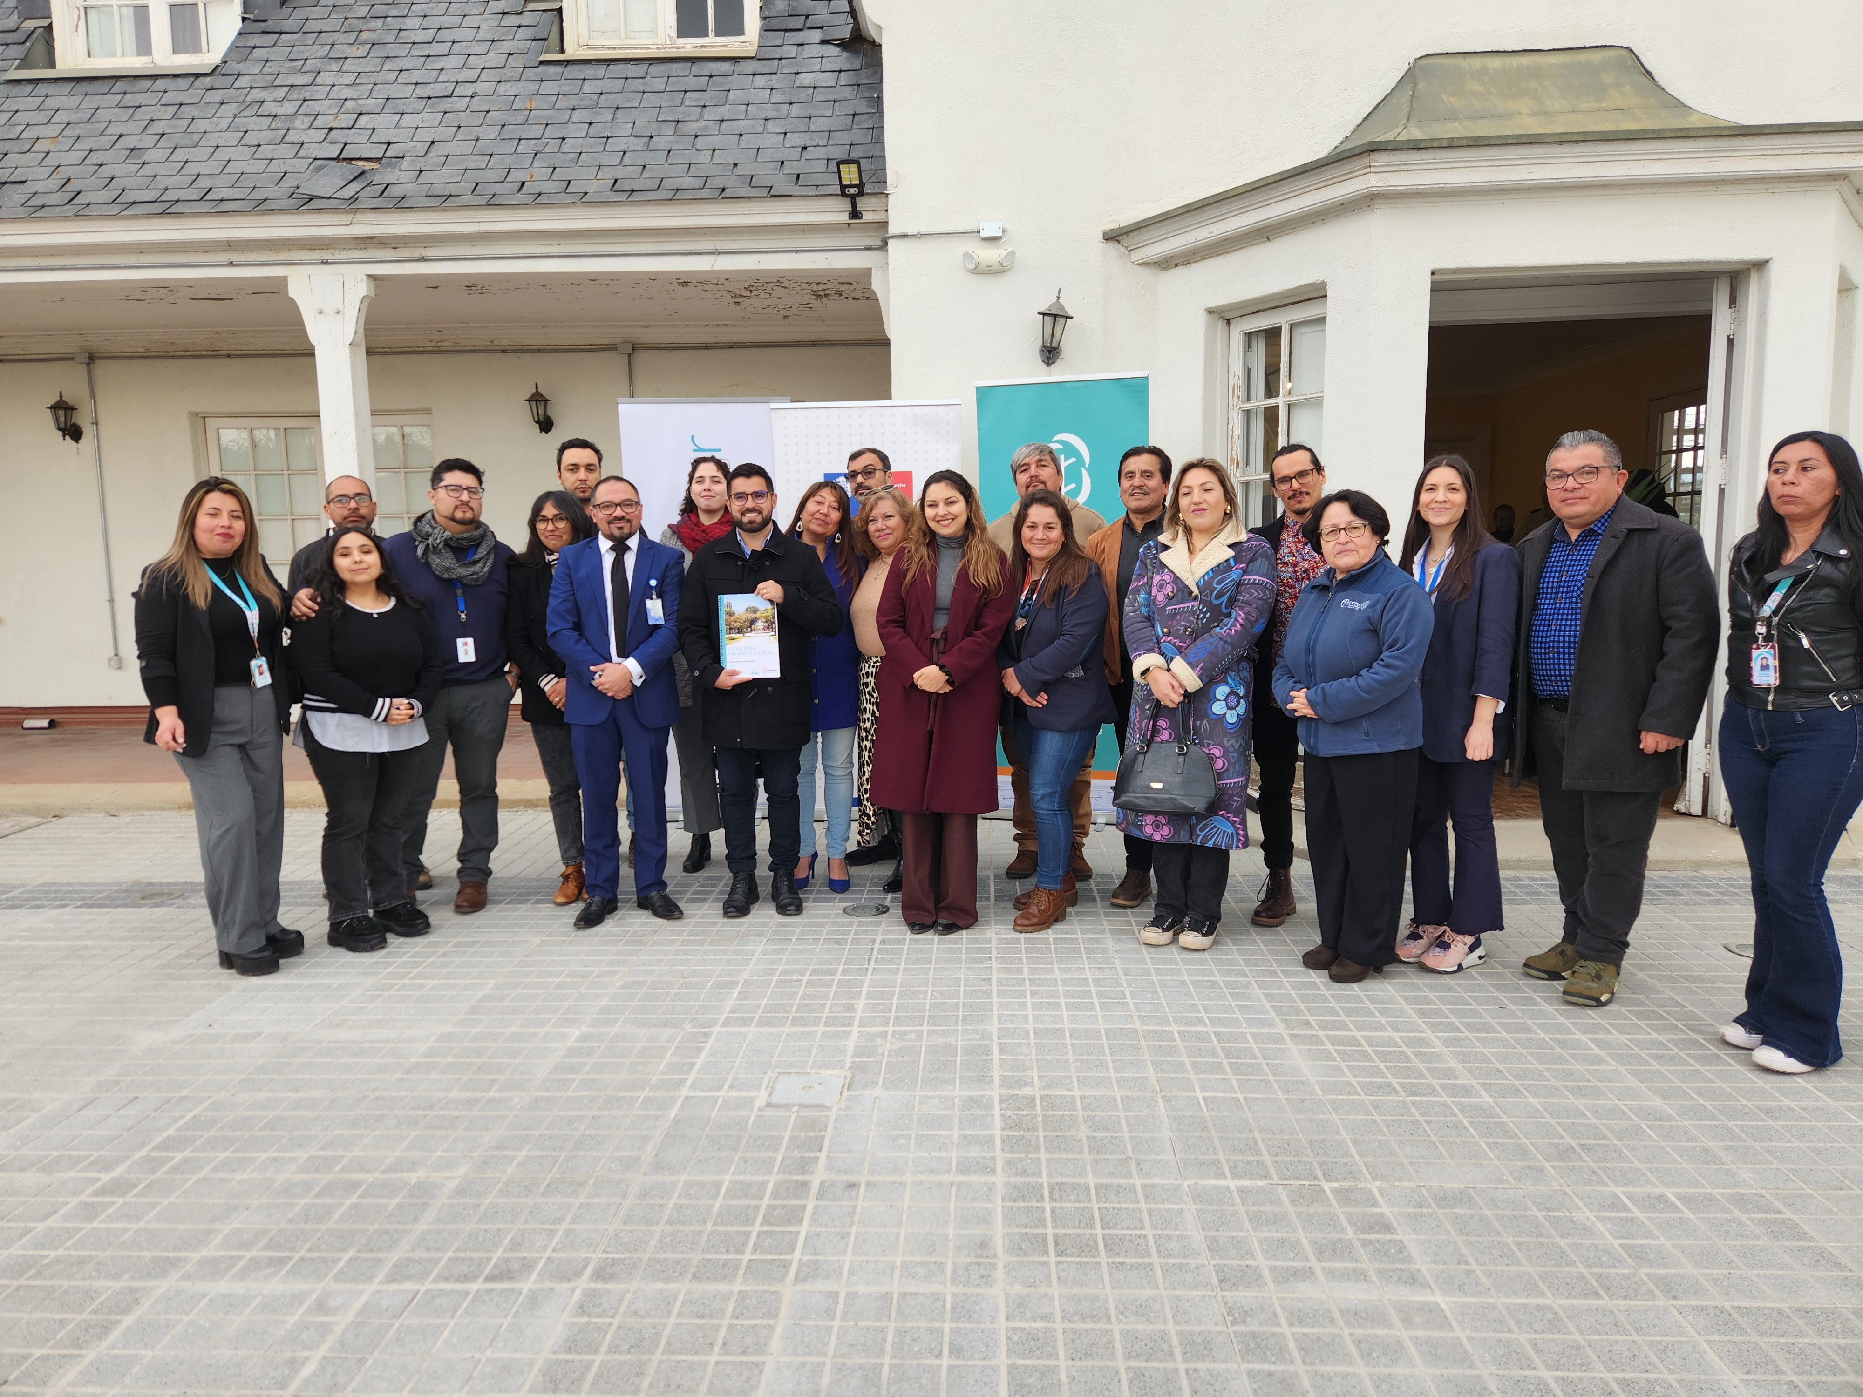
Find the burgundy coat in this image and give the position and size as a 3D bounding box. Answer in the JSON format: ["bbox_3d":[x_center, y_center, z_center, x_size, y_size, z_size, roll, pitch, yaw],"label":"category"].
[{"bbox_3d":[0.044,-0.059,4.415,0.510,0.950,0.330,0,7,8],"label":"burgundy coat"}]

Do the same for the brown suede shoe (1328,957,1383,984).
[{"bbox_3d":[1.340,0.806,3.881,0.250,0.110,0.096,-7,9,-39],"label":"brown suede shoe"}]

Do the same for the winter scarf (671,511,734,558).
[{"bbox_3d":[-0.930,-0.659,5.120,0.300,0.270,0.250,-2,7,-5],"label":"winter scarf"}]

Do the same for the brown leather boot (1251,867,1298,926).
[{"bbox_3d":[1.241,0.683,4.449,0.109,0.200,0.295,4,8,34],"label":"brown leather boot"}]

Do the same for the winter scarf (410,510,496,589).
[{"bbox_3d":[-1.806,-0.563,4.677,0.310,0.284,0.290,-3,7,-17],"label":"winter scarf"}]

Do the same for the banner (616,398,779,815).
[{"bbox_3d":[-1.054,-0.411,5.995,0.835,2.025,0.200,-2,7,-6],"label":"banner"}]

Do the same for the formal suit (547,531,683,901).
[{"bbox_3d":[-1.175,0.075,4.617,0.500,1.380,0.300,-2,7,-5],"label":"formal suit"}]

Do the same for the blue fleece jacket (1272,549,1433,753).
[{"bbox_3d":[1.349,-0.148,3.950,0.520,0.662,0.360,5,9,38],"label":"blue fleece jacket"}]

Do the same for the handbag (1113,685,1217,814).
[{"bbox_3d":[0.761,0.166,4.030,0.325,0.400,0.150,1,8,17],"label":"handbag"}]

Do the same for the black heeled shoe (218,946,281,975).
[{"bbox_3d":[-2.288,0.832,4.150,0.250,0.130,0.097,3,8,26],"label":"black heeled shoe"}]

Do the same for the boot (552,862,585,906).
[{"bbox_3d":[-1.425,0.715,4.930,0.100,0.140,0.270,0,7,8],"label":"boot"}]

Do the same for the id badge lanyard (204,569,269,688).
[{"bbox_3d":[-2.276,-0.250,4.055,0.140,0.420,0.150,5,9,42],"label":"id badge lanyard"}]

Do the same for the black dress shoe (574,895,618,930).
[{"bbox_3d":[-1.251,0.757,4.630,0.105,0.110,0.305,0,7,6],"label":"black dress shoe"}]

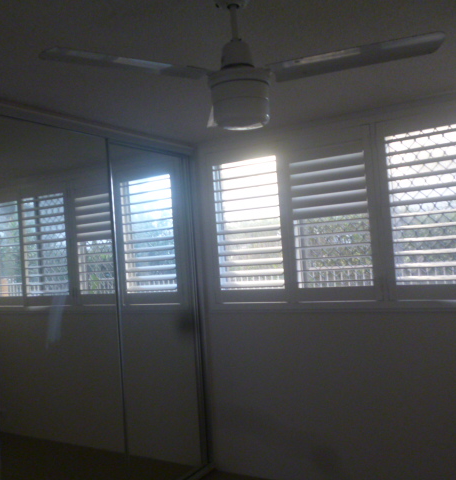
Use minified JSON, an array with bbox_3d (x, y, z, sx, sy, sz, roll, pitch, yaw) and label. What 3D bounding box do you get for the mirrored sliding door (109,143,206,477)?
[{"bbox_3d":[-0.458,0.507,3.469,0.050,2.249,0.823,-5,-2,32],"label":"mirrored sliding door"}]

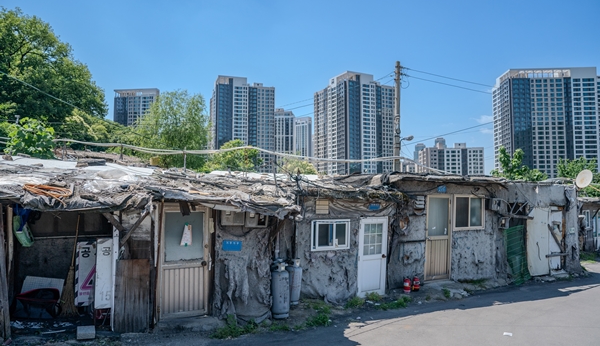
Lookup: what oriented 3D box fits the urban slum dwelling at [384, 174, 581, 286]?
[{"bbox_3d":[3.826,1.380,10.999,5.600,2.300,4.000,1,-4,-18],"label":"urban slum dwelling"}]

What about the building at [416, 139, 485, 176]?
[{"bbox_3d":[112.000,2.105,296.509,42.000,47.000,18.000,0,-4,-3],"label":"building"}]

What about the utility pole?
[{"bbox_3d":[4.022,-0.730,16.585,0.350,7.650,0.350,0,-4,0],"label":"utility pole"}]

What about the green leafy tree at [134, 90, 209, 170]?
[{"bbox_3d":[-7.900,-0.659,24.096,4.400,8.500,4.400,0,-4,0],"label":"green leafy tree"}]

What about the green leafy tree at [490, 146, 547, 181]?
[{"bbox_3d":[8.200,0.992,14.967,2.100,4.000,2.100,0,-4,0],"label":"green leafy tree"}]

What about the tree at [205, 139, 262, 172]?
[{"bbox_3d":[-3.300,0.898,19.984,2.900,4.850,2.800,0,-4,0],"label":"tree"}]

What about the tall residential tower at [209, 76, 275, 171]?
[{"bbox_3d":[-46.000,-22.714,315.191,44.000,97.000,32.000,2,-4,-24],"label":"tall residential tower"}]

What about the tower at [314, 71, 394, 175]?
[{"bbox_3d":[39.500,-22.774,299.160,40.000,95.000,44.000,2,-4,-27],"label":"tower"}]

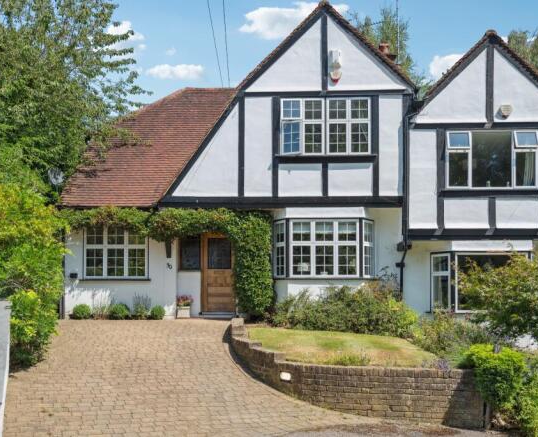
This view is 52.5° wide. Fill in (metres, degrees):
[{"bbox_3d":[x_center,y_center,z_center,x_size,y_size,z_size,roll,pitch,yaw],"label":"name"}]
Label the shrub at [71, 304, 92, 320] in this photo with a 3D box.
[{"bbox_3d":[-4.630,2.327,13.500,0.480,0.400,0.470,0,-2,3],"label":"shrub"}]

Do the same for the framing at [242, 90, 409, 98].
[{"bbox_3d":[1.345,-2.975,12.980,3.900,0.140,0.080,0,-2,3],"label":"framing"}]

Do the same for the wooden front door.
[{"bbox_3d":[-1.295,1.397,13.980,0.910,2.050,0.100,0,-2,3],"label":"wooden front door"}]

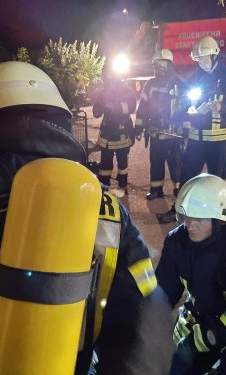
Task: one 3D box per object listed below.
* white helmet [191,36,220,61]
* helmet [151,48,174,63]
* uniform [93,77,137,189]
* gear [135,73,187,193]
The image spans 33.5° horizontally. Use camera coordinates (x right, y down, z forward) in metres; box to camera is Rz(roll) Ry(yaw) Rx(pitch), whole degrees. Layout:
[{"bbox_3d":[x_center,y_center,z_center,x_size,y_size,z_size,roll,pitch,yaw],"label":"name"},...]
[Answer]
[{"bbox_3d":[0.961,-1.449,3.896,0.310,0.220,0.250,-29,31,-29],"label":"white helmet"},{"bbox_3d":[0.573,-1.523,4.344,0.250,0.190,0.300,10,33,28],"label":"helmet"},{"bbox_3d":[0.034,-0.688,5.039,0.560,1.470,0.420,3,19,11],"label":"uniform"},{"bbox_3d":[0.593,-0.652,4.685,0.600,1.580,0.460,5,19,17],"label":"gear"}]

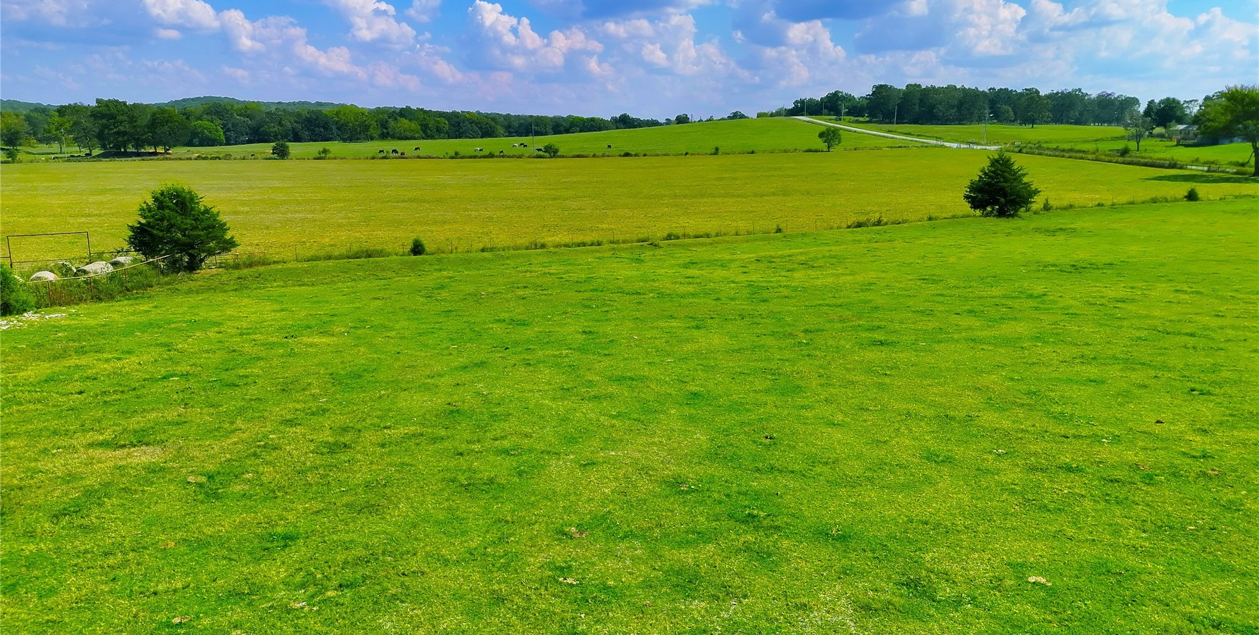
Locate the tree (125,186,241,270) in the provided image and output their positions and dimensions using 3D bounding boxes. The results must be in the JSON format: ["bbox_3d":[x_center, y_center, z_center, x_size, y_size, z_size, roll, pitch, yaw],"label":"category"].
[{"bbox_3d":[-30.647,-6.147,59.600,6.860,5.850,6.650,-6,14,-27],"label":"tree"}]

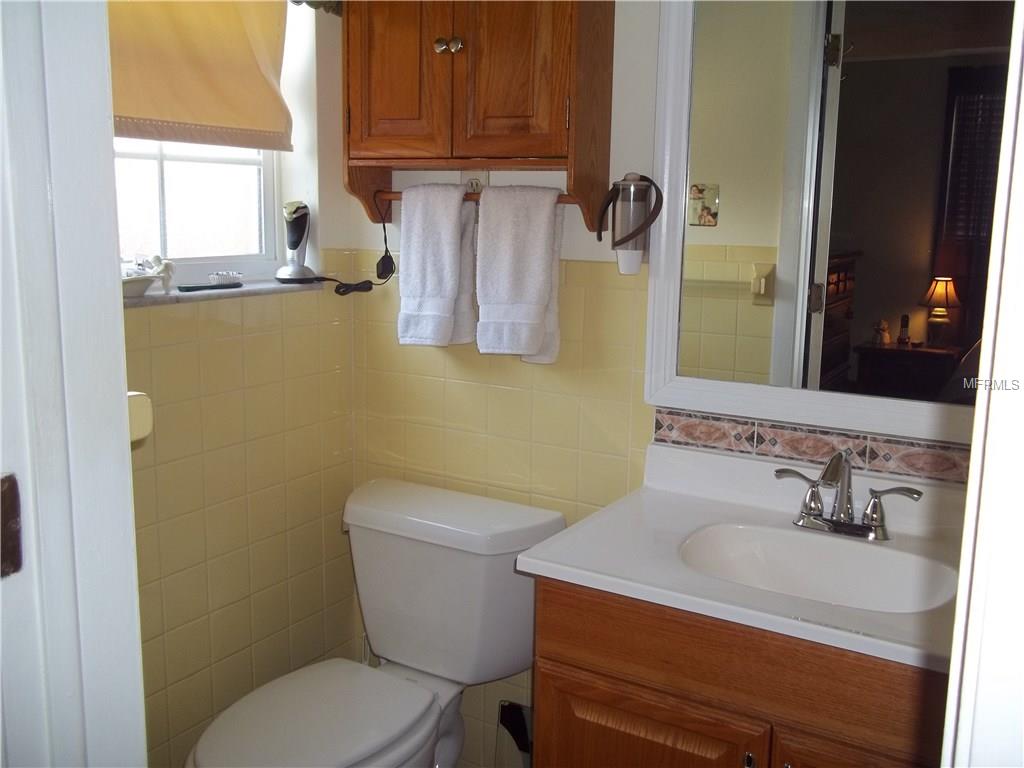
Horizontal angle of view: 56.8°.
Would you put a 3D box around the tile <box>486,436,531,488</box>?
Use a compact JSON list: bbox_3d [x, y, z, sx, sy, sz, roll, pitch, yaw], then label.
[{"bbox_3d":[-0.004,0.169,1.999,0.108,0.108,0.009,7,12,30],"label":"tile"}]

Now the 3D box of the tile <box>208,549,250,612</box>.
[{"bbox_3d":[-0.577,0.396,1.928,0.010,0.108,0.108,7,12,31],"label":"tile"}]

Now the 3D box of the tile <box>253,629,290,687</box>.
[{"bbox_3d":[-0.521,0.596,2.054,0.008,0.108,0.108,7,12,31],"label":"tile"}]

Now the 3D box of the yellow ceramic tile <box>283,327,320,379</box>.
[{"bbox_3d":[-0.452,-0.069,2.025,0.009,0.108,0.108,7,12,30],"label":"yellow ceramic tile"}]

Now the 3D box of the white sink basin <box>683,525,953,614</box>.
[{"bbox_3d":[0.451,0.335,1.436,0.400,0.135,0.305,7,12,30],"label":"white sink basin"}]

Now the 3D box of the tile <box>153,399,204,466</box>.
[{"bbox_3d":[-0.628,0.087,1.776,0.010,0.108,0.108,7,12,31],"label":"tile"}]

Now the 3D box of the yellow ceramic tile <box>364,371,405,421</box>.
[{"bbox_3d":[-0.284,0.025,2.155,0.108,0.108,0.010,7,12,31],"label":"yellow ceramic tile"}]

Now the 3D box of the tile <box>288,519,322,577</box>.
[{"bbox_3d":[-0.458,0.362,2.095,0.009,0.108,0.108,7,12,30],"label":"tile"}]

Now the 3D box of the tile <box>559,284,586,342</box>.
[{"bbox_3d":[0.097,-0.145,1.877,0.108,0.108,0.009,7,12,30],"label":"tile"}]

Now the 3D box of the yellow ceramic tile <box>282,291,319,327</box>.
[{"bbox_3d":[-0.450,-0.160,2.009,0.009,0.075,0.108,7,12,30],"label":"yellow ceramic tile"}]

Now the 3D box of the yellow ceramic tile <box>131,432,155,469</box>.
[{"bbox_3d":[-0.682,0.102,1.676,0.008,0.108,0.108,7,12,31],"label":"yellow ceramic tile"}]

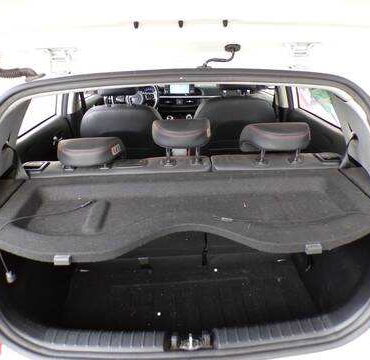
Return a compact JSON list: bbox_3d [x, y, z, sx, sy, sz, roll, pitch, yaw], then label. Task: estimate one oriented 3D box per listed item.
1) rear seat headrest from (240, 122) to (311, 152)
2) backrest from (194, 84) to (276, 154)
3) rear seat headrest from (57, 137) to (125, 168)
[{"bbox_3d":[0.323,-0.155,1.185,0.235,0.110,0.105,-3,29,-2],"label":"rear seat headrest"},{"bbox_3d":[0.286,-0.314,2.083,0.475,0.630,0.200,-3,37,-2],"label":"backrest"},{"bbox_3d":[-0.332,-0.098,1.183,0.230,0.110,0.105,-3,29,-2],"label":"rear seat headrest"}]

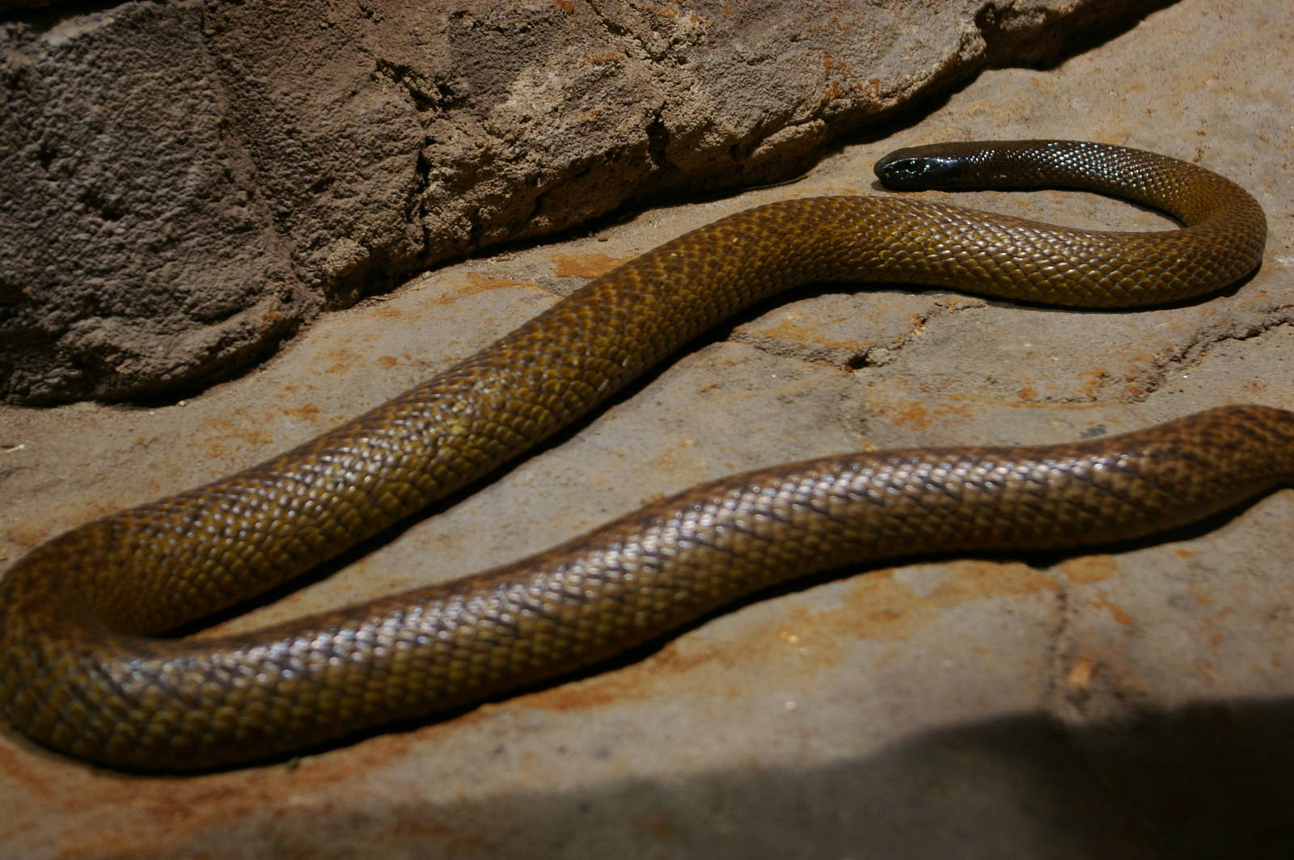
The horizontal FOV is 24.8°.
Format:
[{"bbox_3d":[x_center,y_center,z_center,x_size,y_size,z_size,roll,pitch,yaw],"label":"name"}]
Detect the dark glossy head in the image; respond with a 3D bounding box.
[{"bbox_3d":[0.121,-0.116,1.300,0.041,0.017,0.022,-4,32,-6],"label":"dark glossy head"}]

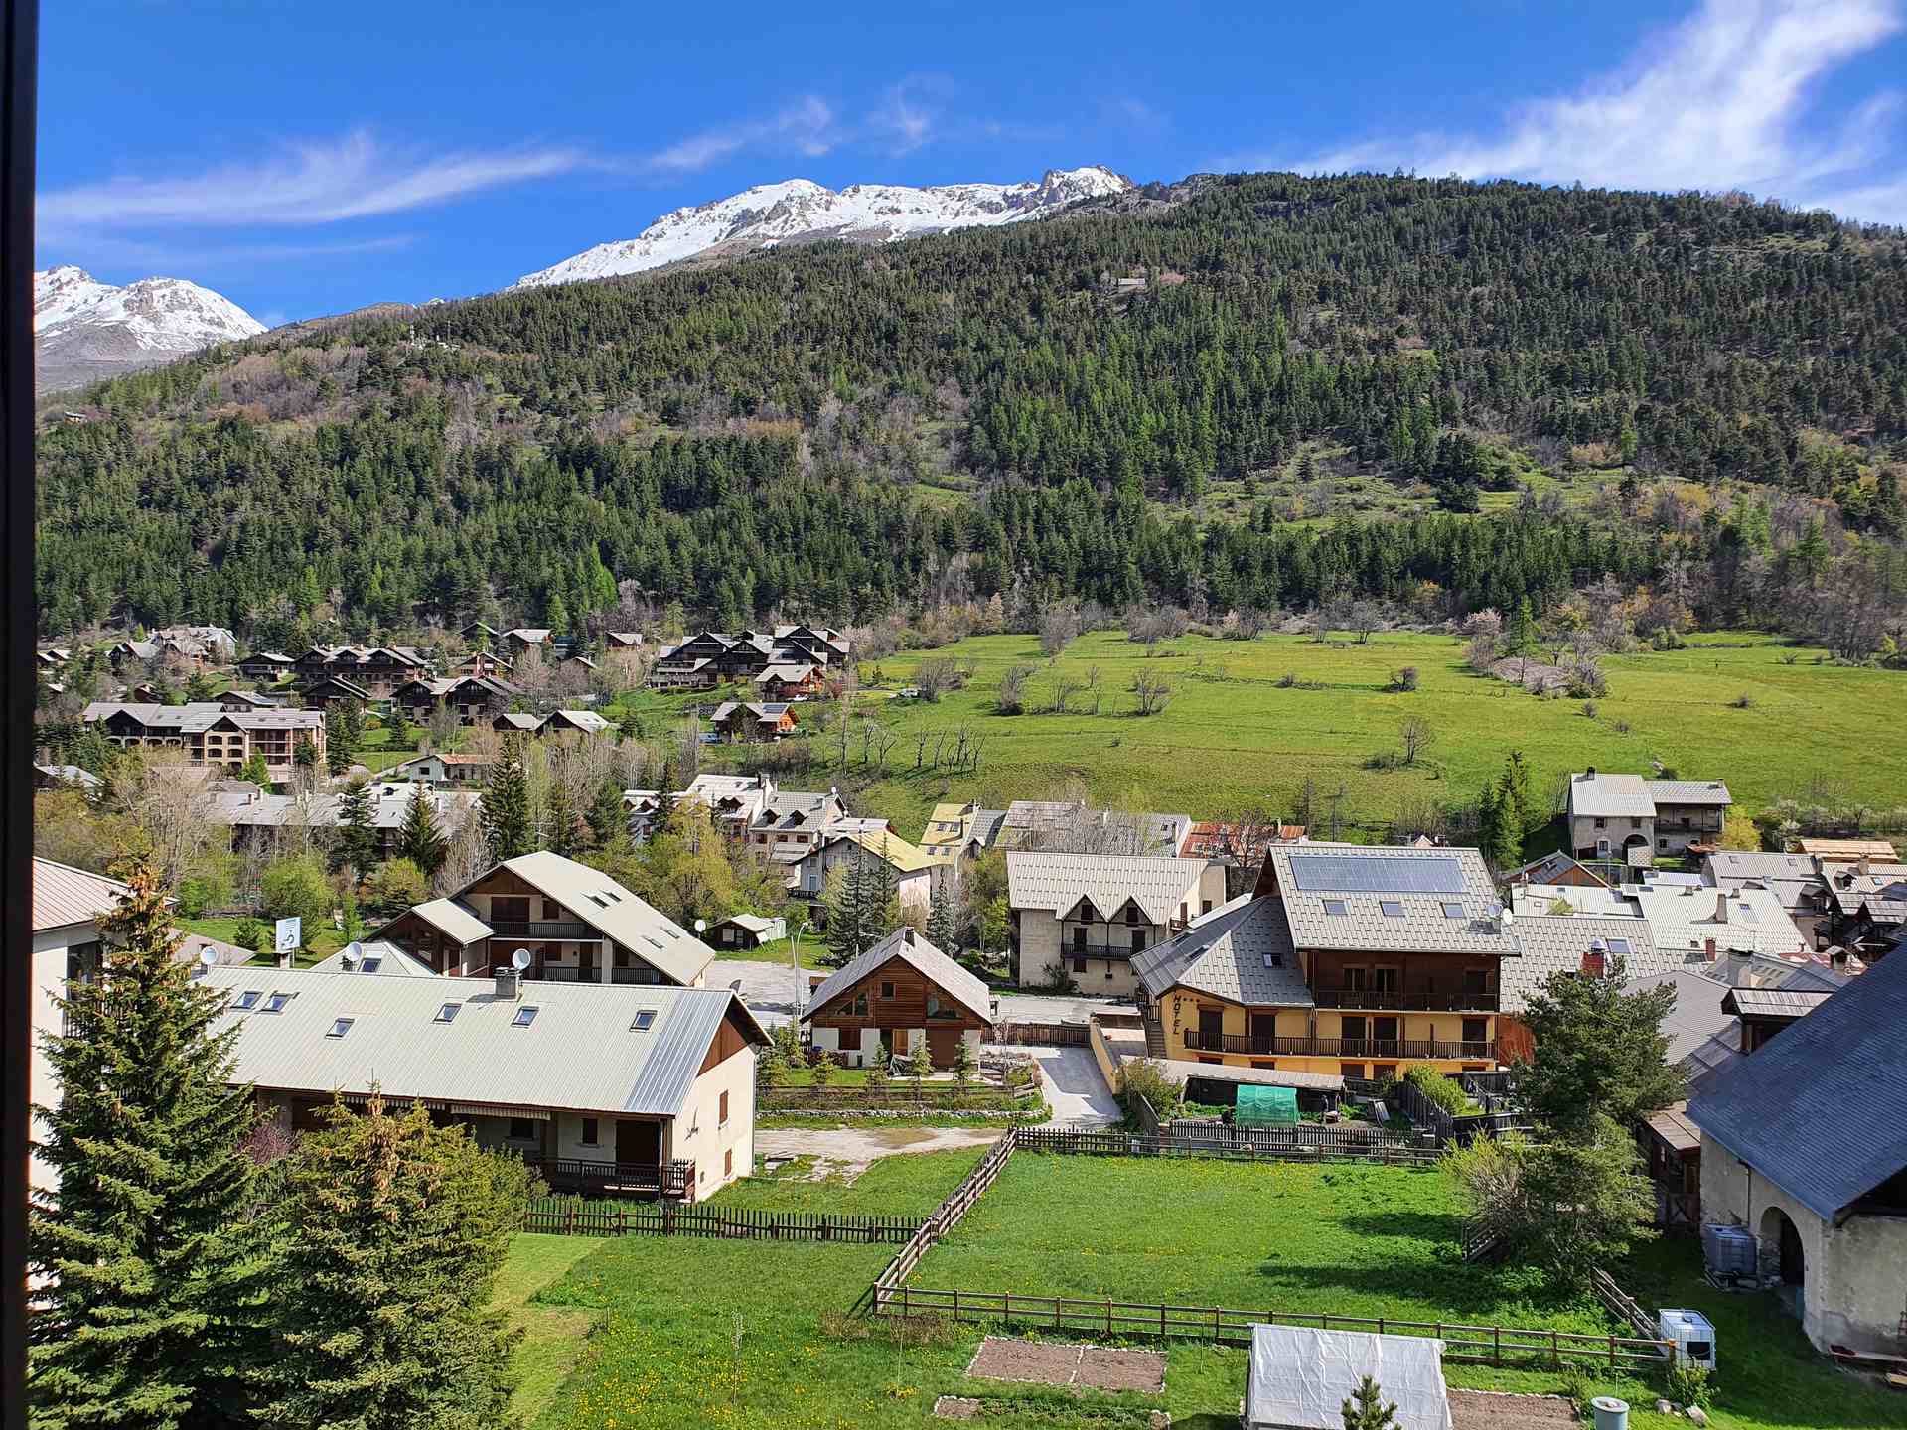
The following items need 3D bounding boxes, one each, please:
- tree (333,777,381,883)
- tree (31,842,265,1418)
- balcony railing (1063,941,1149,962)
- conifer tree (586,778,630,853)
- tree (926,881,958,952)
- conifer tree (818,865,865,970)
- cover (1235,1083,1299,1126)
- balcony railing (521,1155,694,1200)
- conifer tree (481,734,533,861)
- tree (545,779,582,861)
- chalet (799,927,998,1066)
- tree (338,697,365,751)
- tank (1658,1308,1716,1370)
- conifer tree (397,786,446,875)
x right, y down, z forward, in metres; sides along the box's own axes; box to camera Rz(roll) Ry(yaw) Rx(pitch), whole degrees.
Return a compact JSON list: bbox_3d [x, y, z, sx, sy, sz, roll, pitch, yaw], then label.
[{"bbox_3d":[-88.315,17.200,212.000,6.300,15.660,6.300,1,-1,0],"label":"tree"},{"bbox_3d":[-15.609,8.600,27.535,5.100,11.795,5.100,1,0,-29],"label":"tree"},{"bbox_3d":[11.232,17.159,103.209,6.800,1.050,1.150,1,0,14],"label":"balcony railing"},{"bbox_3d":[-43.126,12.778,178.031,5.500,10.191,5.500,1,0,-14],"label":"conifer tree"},{"bbox_3d":[-1.077,19.665,138.000,3.200,7.610,3.200,1,-1,0],"label":"tree"},{"bbox_3d":[-10.331,19.238,137.000,4.600,10.120,4.600,1,-1,0],"label":"conifer tree"},{"bbox_3d":[16.165,20.032,73.684,3.000,1.950,1.350,1,-1,11],"label":"cover"},{"bbox_3d":[-13.018,17.214,54.186,6.500,1.130,1.200,1,0,10],"label":"balcony railing"},{"bbox_3d":[-44.360,9.828,142.048,5.600,15.966,5.600,1,0,-17],"label":"conifer tree"},{"bbox_3d":[-60.499,16.972,222.000,5.200,14.320,5.200,1,-1,0],"label":"tree"},{"bbox_3d":[-3.160,17.423,89.574,11.000,6.900,13.000,1,-1,1],"label":"chalet"},{"bbox_3d":[-125.160,2.171,298.034,5.600,11.472,5.600,1,0,-23],"label":"tree"},{"bbox_3d":[19.311,16.475,37.700,1.000,1.150,1.200,1,-1,6],"label":"tank"},{"bbox_3d":[-57.638,12.902,155.031,5.300,10.488,5.300,1,0,-20],"label":"conifer tree"}]

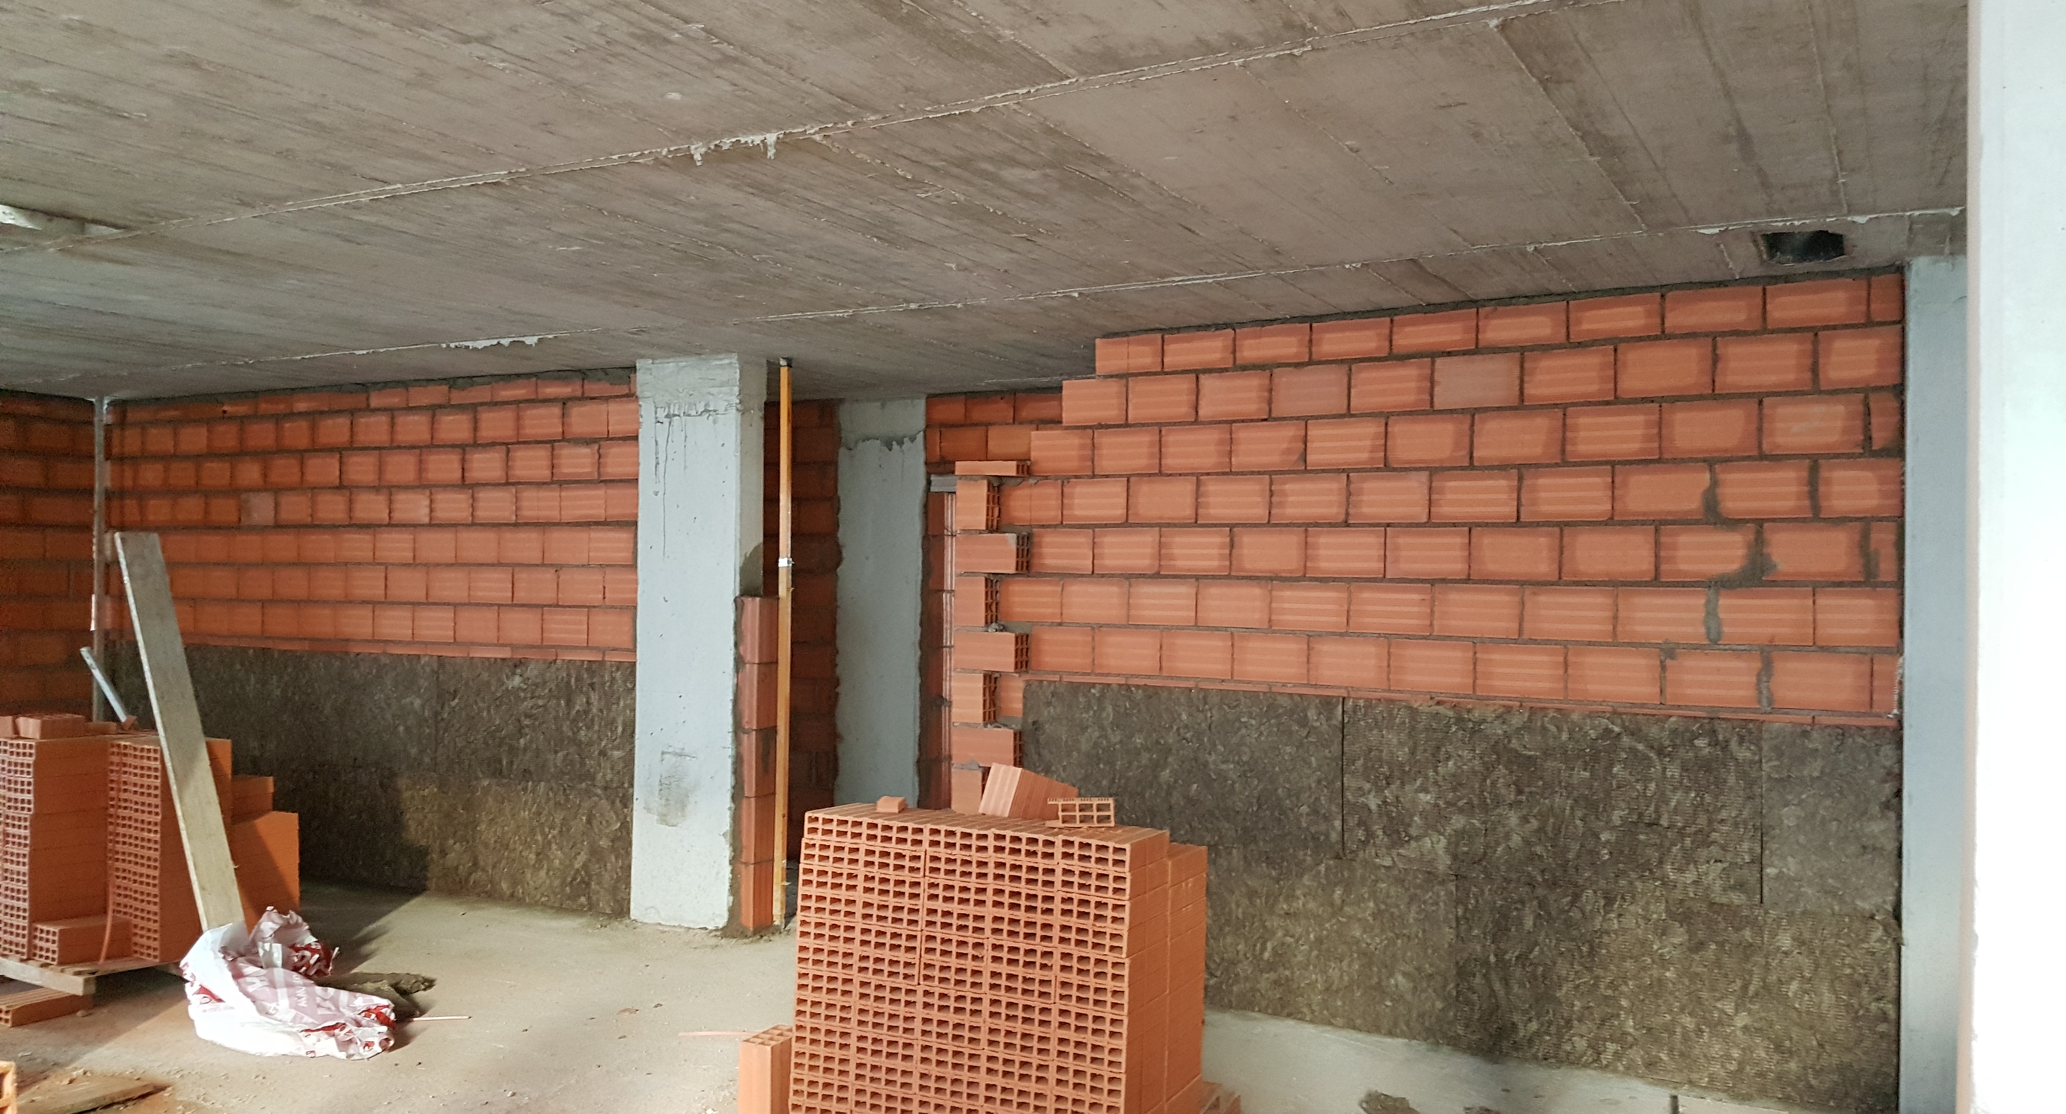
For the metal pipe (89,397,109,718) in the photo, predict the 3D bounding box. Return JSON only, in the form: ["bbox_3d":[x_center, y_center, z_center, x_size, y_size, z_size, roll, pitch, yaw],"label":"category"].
[{"bbox_3d":[-5.601,0.382,9.306,0.055,2.654,0.055,0,0,28],"label":"metal pipe"}]

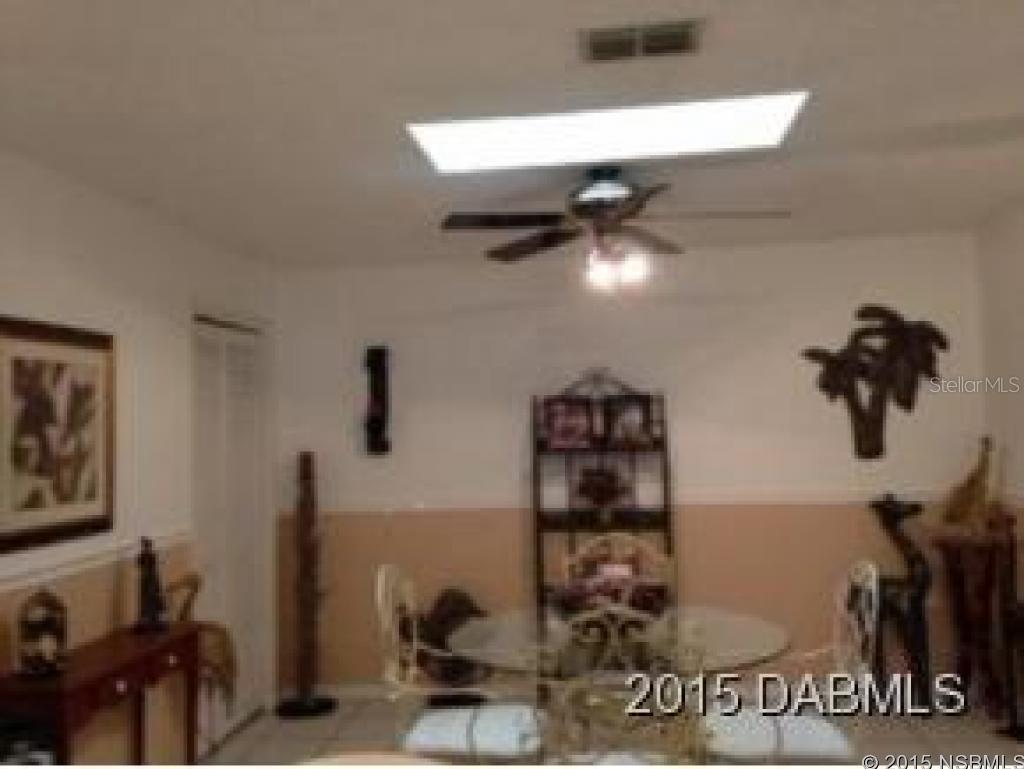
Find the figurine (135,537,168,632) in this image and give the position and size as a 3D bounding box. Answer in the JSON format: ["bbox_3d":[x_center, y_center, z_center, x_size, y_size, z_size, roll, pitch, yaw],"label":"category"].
[{"bbox_3d":[-1.378,0.761,3.727,0.105,0.340,0.100,0,-3,-38],"label":"figurine"}]

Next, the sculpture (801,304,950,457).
[{"bbox_3d":[1.949,-0.018,5.243,0.757,0.830,0.050,-2,-2,6],"label":"sculpture"}]

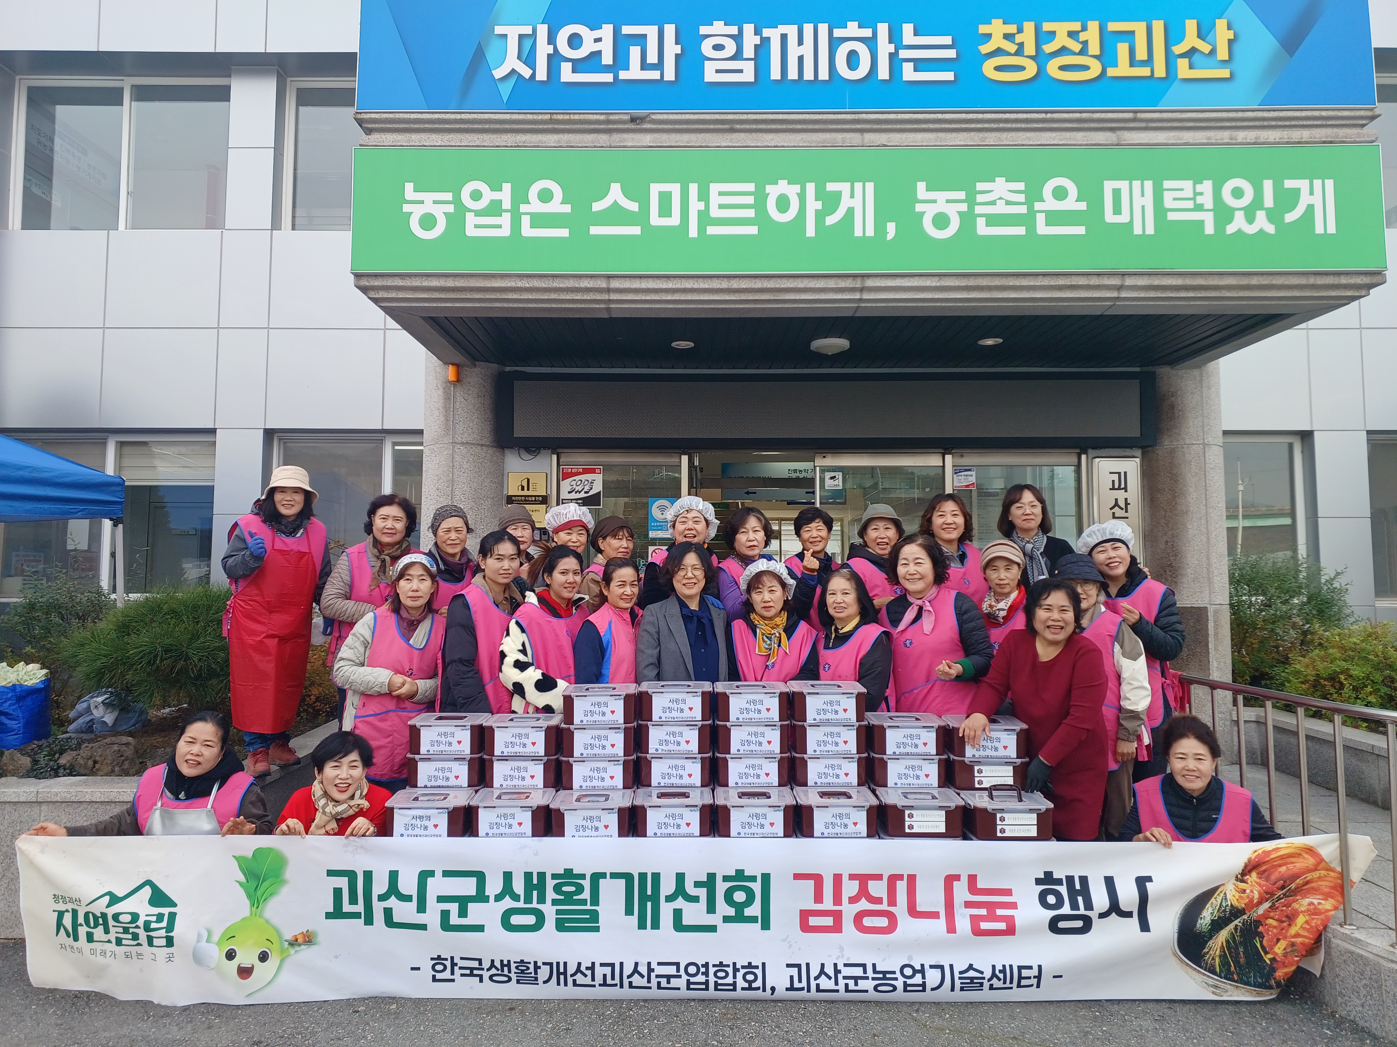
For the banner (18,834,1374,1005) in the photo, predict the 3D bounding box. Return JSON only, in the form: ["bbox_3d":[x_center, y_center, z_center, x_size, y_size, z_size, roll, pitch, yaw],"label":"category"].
[{"bbox_3d":[-0.013,1.468,3.450,4.970,0.600,0.140,0,-4,0],"label":"banner"}]

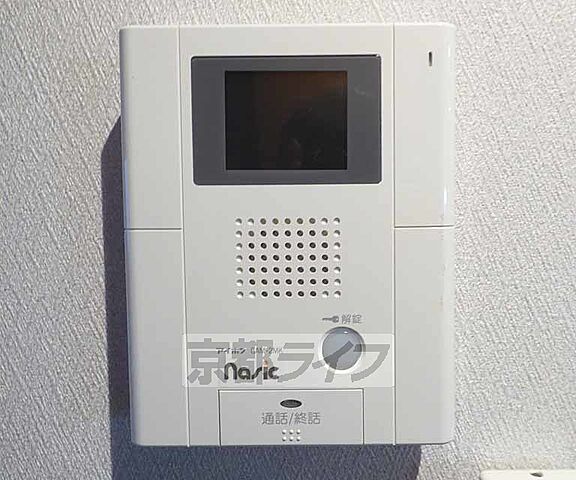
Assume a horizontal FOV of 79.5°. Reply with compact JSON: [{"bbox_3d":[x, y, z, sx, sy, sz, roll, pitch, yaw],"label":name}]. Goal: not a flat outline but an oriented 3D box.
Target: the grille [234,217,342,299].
[{"bbox_3d":[0.000,0.009,0.169,0.052,0.040,0.004,-1,2,0],"label":"grille"}]

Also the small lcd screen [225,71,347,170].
[{"bbox_3d":[-0.001,-0.058,0.167,0.059,0.048,0.004,-1,2,0],"label":"small lcd screen"}]

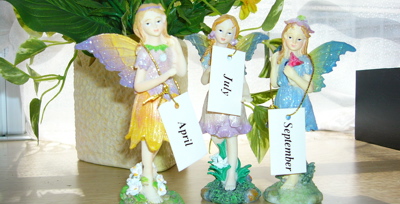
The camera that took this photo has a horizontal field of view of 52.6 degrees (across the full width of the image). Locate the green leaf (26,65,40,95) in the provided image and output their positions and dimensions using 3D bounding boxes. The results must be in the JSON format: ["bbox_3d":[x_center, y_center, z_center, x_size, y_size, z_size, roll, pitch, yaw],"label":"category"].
[{"bbox_3d":[-0.187,-0.025,0.455,0.018,0.036,0.018,0,2,0],"label":"green leaf"}]

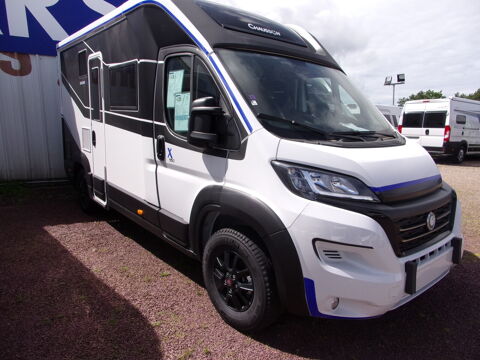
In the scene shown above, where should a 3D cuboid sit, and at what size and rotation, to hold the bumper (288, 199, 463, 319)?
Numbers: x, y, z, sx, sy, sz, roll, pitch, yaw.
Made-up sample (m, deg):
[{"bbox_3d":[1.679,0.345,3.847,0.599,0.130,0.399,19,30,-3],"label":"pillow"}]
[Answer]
[{"bbox_3d":[1.187,0.418,2.506,2.000,0.700,0.500,-6,14,-39],"label":"bumper"}]

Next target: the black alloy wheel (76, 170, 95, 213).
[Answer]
[{"bbox_3d":[-2.241,0.111,5.219,0.230,0.720,0.720,-6,14,-39],"label":"black alloy wheel"}]

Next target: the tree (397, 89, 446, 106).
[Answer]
[{"bbox_3d":[23.558,-8.891,45.000,6.500,6.000,6.000,8,12,25],"label":"tree"}]

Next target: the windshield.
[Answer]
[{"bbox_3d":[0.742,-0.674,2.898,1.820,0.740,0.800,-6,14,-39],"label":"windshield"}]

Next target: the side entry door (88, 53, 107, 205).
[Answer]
[{"bbox_3d":[-1.781,-0.621,4.352,0.080,1.790,0.560,-6,14,-39],"label":"side entry door"}]

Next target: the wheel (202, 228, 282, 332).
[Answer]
[{"bbox_3d":[0.005,0.713,2.563,0.230,0.720,0.720,-6,14,-39],"label":"wheel"}]

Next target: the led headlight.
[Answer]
[{"bbox_3d":[0.527,0.021,2.116,0.460,0.250,0.540,-6,14,-39],"label":"led headlight"}]

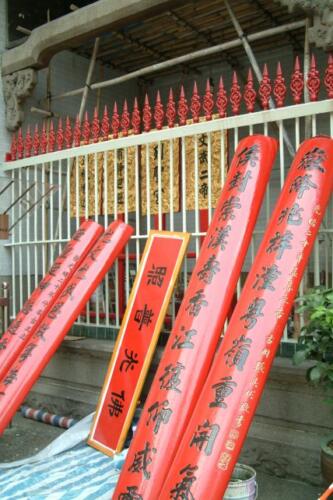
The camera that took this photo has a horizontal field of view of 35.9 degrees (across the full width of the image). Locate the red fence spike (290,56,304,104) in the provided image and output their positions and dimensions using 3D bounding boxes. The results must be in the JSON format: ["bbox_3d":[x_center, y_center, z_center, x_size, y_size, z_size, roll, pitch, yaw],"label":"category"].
[{"bbox_3d":[0.913,-1.183,3.576,0.088,0.325,0.045,-2,-2,36],"label":"red fence spike"}]

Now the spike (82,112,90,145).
[{"bbox_3d":[-0.757,-1.157,4.890,0.086,0.332,0.079,-2,-2,35],"label":"spike"}]

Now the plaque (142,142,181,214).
[{"bbox_3d":[-0.036,-0.730,4.766,0.440,0.800,0.040,-2,-2,36],"label":"plaque"}]

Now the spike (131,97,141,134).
[{"bbox_3d":[-0.260,-1.157,4.426,0.088,0.325,0.045,-2,-2,36],"label":"spike"}]

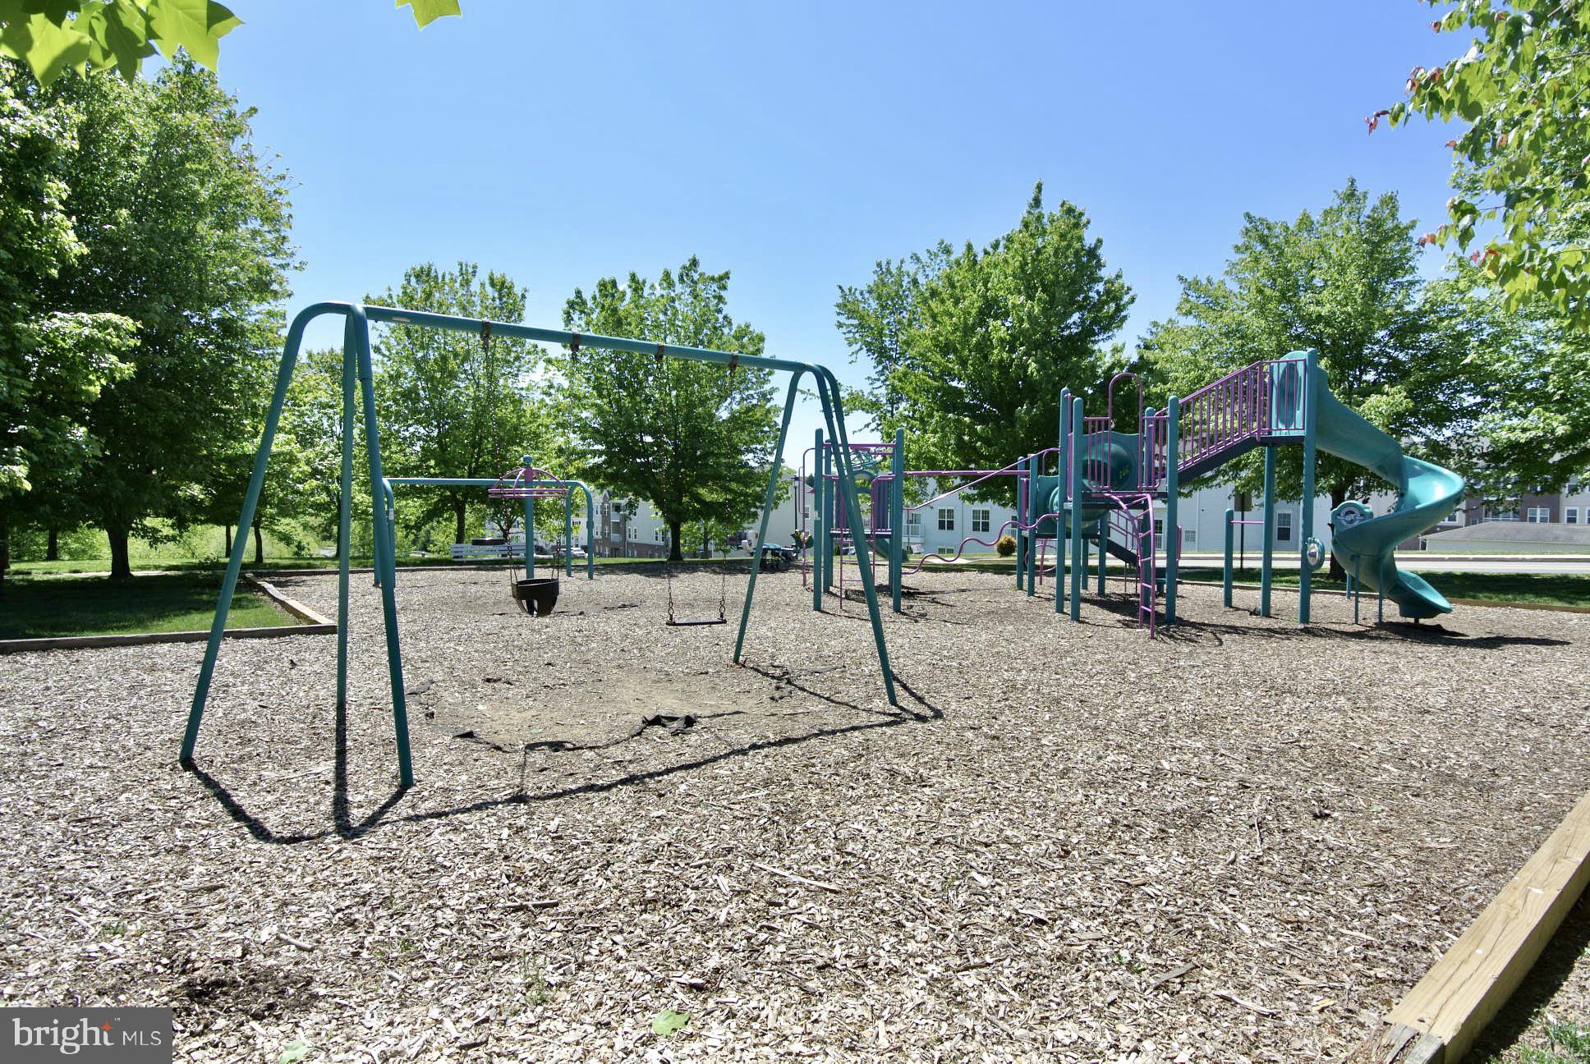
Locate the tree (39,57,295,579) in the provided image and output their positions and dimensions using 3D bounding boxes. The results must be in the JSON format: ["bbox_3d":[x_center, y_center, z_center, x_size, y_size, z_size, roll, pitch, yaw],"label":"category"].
[{"bbox_3d":[-12.848,-4.256,16.000,5.000,10.360,5.000,0,2,0],"label":"tree"}]

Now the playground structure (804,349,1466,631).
[{"bbox_3d":[5.150,-0.630,12.900,9.900,3.850,5.800,0,2,0],"label":"playground structure"}]

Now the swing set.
[{"bbox_3d":[-1.165,-0.030,5.453,4.850,2.450,2.090,-1,3,-37],"label":"swing set"}]

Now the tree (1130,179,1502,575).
[{"bbox_3d":[13.716,-3.878,20.800,7.800,10.290,7.700,0,2,0],"label":"tree"}]

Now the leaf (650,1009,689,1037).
[{"bbox_3d":[-0.318,1.235,2.020,0.097,0.020,0.085,0,2,0],"label":"leaf"}]

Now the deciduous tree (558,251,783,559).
[{"bbox_3d":[-4.078,-3.995,26.000,7.000,9.780,6.800,0,2,0],"label":"deciduous tree"}]

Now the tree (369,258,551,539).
[{"bbox_3d":[-11.690,-4.303,28.000,6.100,10.270,6.100,0,2,0],"label":"tree"}]

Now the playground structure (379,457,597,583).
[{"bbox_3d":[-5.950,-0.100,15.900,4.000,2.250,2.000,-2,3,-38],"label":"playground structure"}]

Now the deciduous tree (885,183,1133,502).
[{"bbox_3d":[5.654,-4.095,21.000,6.400,10.020,6.400,0,2,0],"label":"deciduous tree"}]

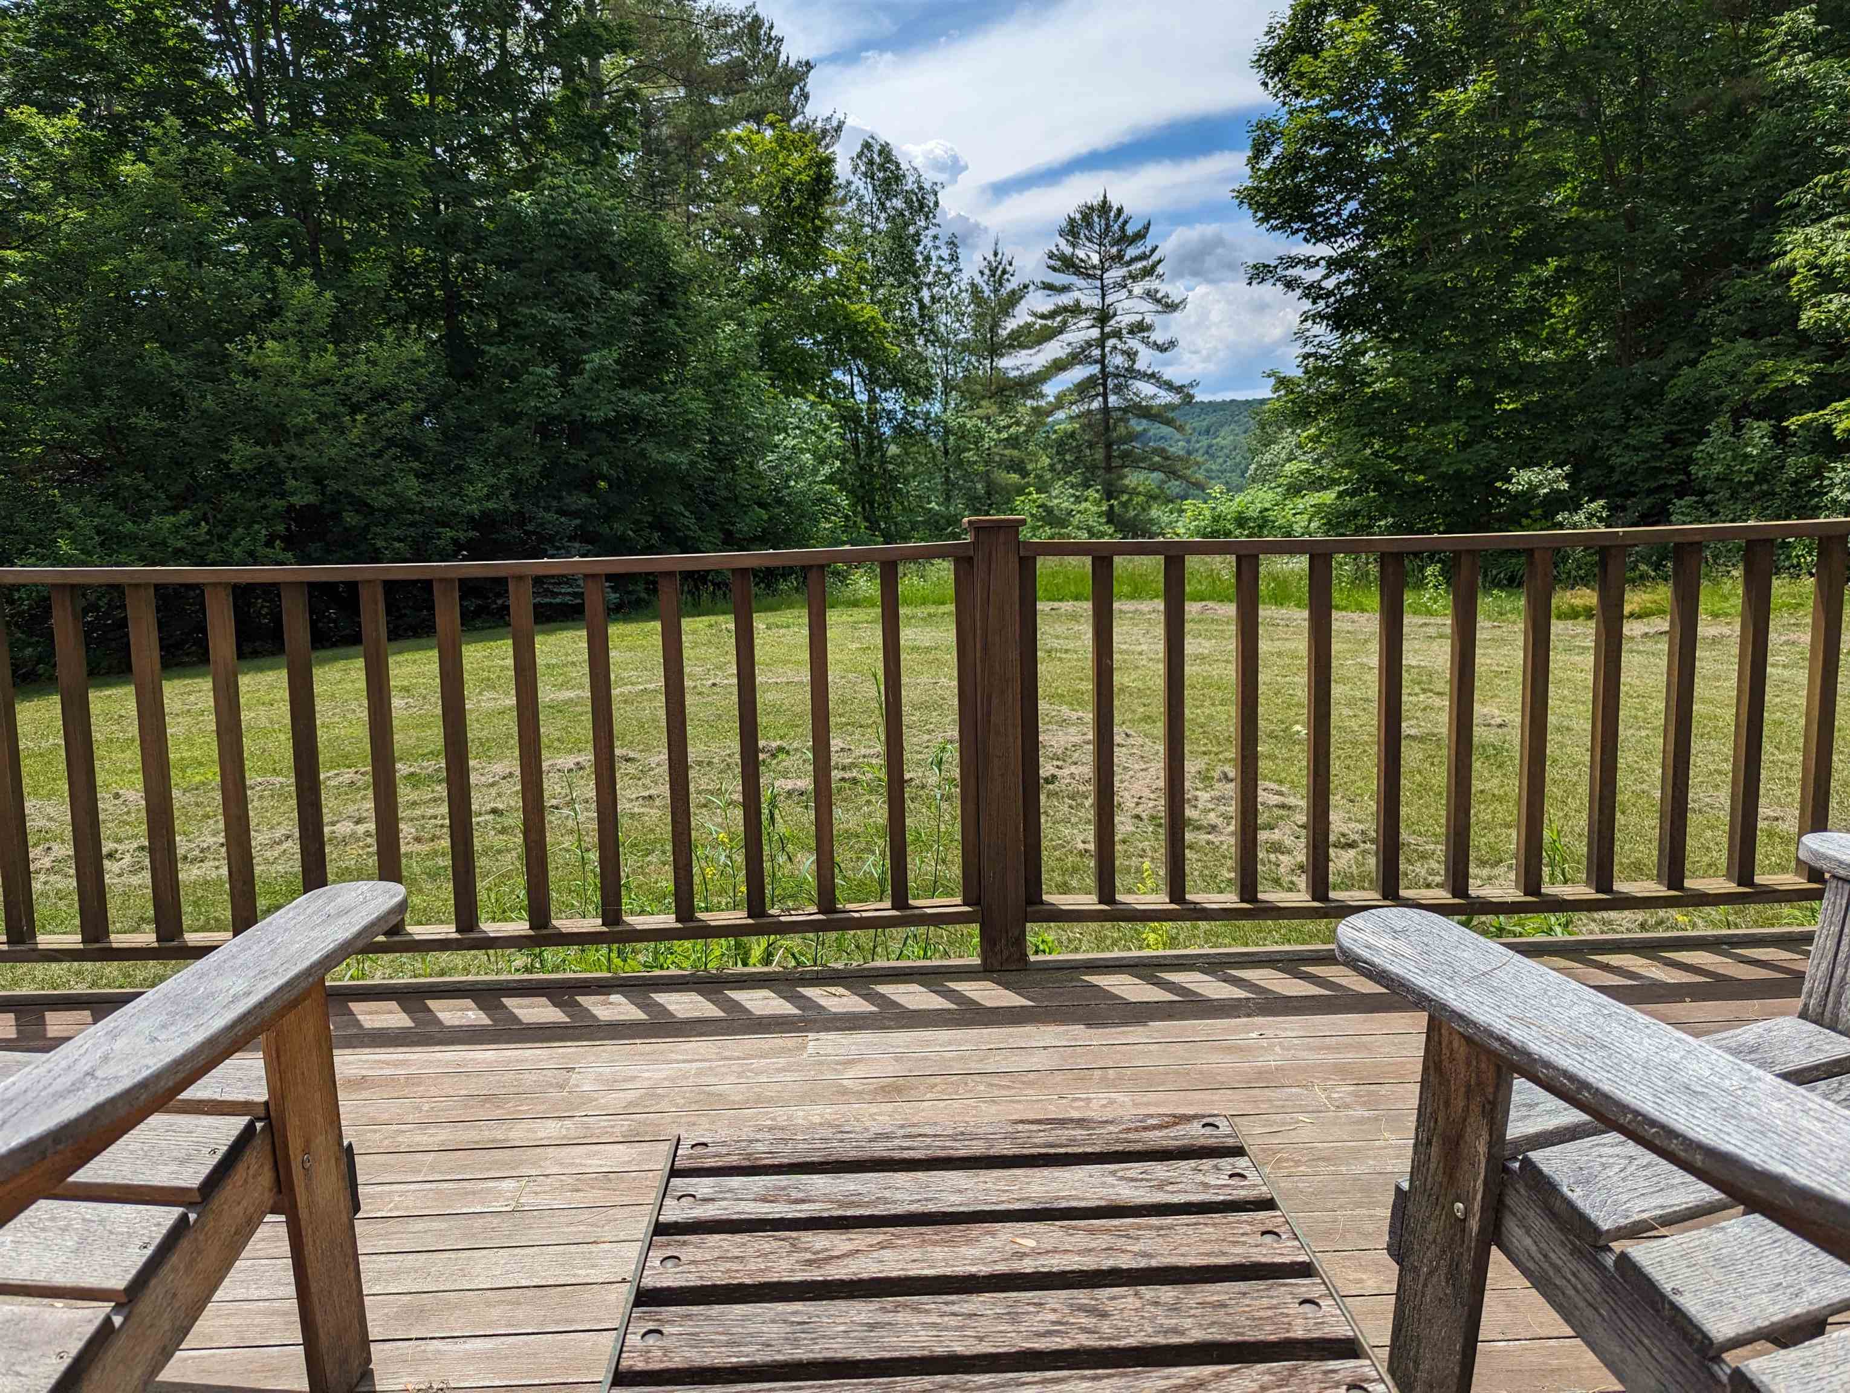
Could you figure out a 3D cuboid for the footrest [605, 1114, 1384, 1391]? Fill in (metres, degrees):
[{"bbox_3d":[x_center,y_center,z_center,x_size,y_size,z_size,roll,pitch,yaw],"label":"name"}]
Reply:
[{"bbox_3d":[0.043,0.606,0.931,0.491,0.388,0.491,-1,8,-2],"label":"footrest"}]

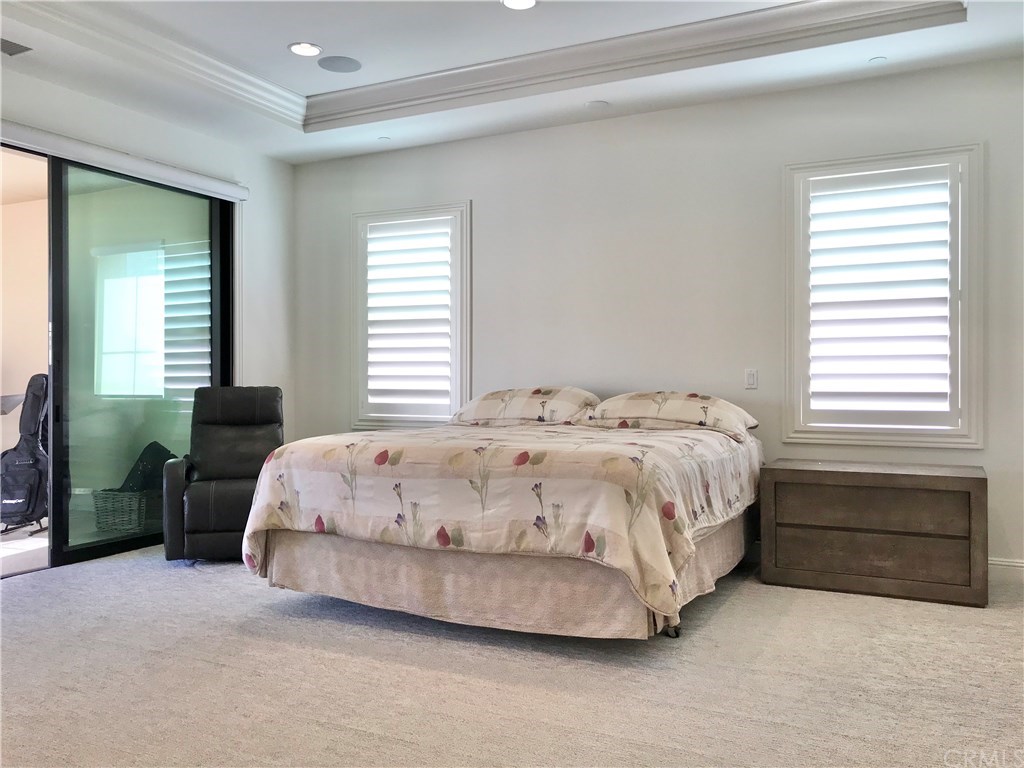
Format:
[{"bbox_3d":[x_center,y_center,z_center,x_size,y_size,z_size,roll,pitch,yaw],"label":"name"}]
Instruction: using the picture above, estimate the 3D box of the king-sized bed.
[{"bbox_3d":[0.102,0.553,4.490,2.159,1.043,2.020,0,1,27],"label":"king-sized bed"}]

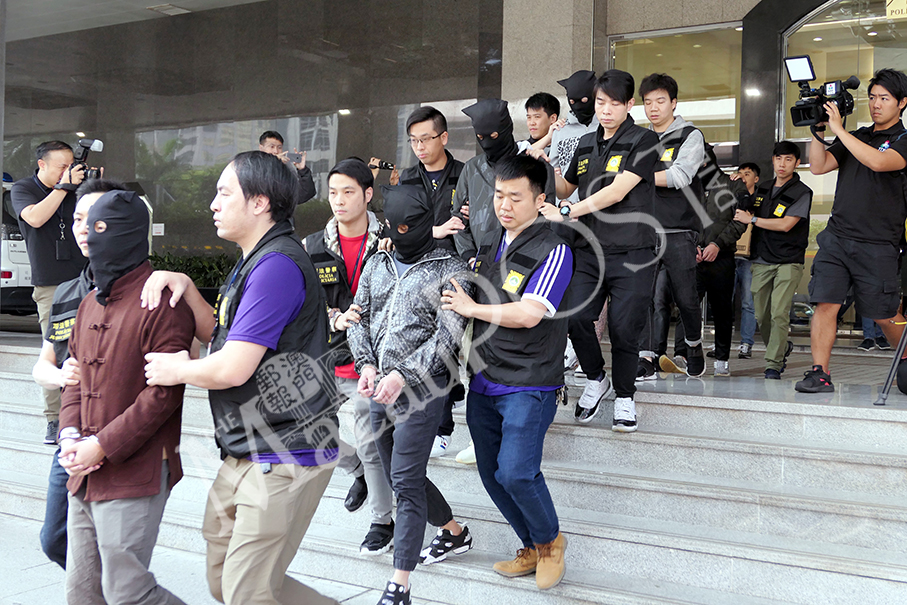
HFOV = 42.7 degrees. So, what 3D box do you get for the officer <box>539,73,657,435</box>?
[{"bbox_3d":[0.698,-0.244,5.430,0.550,1.710,0.470,2,2,31],"label":"officer"}]

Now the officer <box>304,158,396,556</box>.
[{"bbox_3d":[-0.452,0.235,5.040,0.500,1.710,0.480,1,2,23],"label":"officer"}]

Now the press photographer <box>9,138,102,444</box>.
[{"bbox_3d":[-2.259,-0.068,6.580,0.520,1.710,0.500,2,1,34],"label":"press photographer"}]

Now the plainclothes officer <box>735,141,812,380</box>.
[{"bbox_3d":[2.271,-0.297,8.200,0.520,1.700,0.480,2,2,36],"label":"plainclothes officer"}]

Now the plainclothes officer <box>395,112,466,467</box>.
[{"bbox_3d":[-0.096,-0.096,5.580,0.500,1.700,0.420,1,2,18],"label":"plainclothes officer"}]

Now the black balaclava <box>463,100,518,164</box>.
[{"bbox_3d":[0.175,-0.797,5.400,0.220,0.290,0.230,2,9,22],"label":"black balaclava"}]

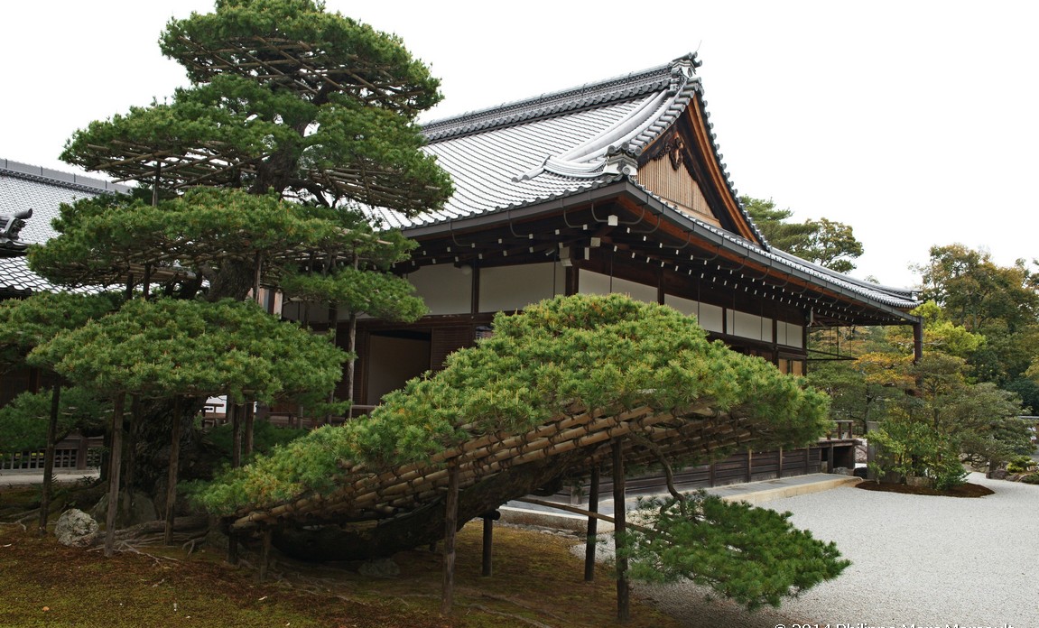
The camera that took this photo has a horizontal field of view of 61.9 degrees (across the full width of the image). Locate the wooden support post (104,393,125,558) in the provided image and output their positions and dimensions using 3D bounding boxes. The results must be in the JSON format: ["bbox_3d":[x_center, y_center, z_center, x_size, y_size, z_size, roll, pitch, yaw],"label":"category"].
[{"bbox_3d":[-4.014,1.580,8.613,0.084,1.600,0.084,4,-7,-24],"label":"wooden support post"}]

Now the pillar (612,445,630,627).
[{"bbox_3d":[0.762,1.628,6.537,0.085,1.349,0.085,-1,-6,0],"label":"pillar"}]

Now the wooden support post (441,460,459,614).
[{"bbox_3d":[-0.549,1.765,6.882,0.085,1.176,0.085,2,-6,-4],"label":"wooden support post"}]

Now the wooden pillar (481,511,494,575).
[{"bbox_3d":[-0.291,2.136,8.033,0.086,0.570,0.086,1,-6,0],"label":"wooden pillar"}]

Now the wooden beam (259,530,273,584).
[{"bbox_3d":[-2.185,2.080,7.467,0.069,0.453,0.069,1,-6,0],"label":"wooden beam"}]

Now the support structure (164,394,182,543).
[{"bbox_3d":[-3.649,1.631,9.150,0.089,1.593,0.089,0,-6,0],"label":"support structure"}]

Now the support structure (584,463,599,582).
[{"bbox_3d":[0.674,1.908,7.973,0.080,1.071,0.080,4,-6,0],"label":"support structure"}]

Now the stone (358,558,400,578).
[{"bbox_3d":[-1.289,2.322,7.927,0.380,0.184,0.280,2,-6,0],"label":"stone"}]

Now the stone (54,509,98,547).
[{"bbox_3d":[-4.615,2.232,9.017,0.451,0.383,0.360,2,-6,0],"label":"stone"}]

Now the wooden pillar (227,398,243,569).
[{"bbox_3d":[-2.703,1.579,8.259,0.078,1.576,0.078,-1,-6,0],"label":"wooden pillar"}]

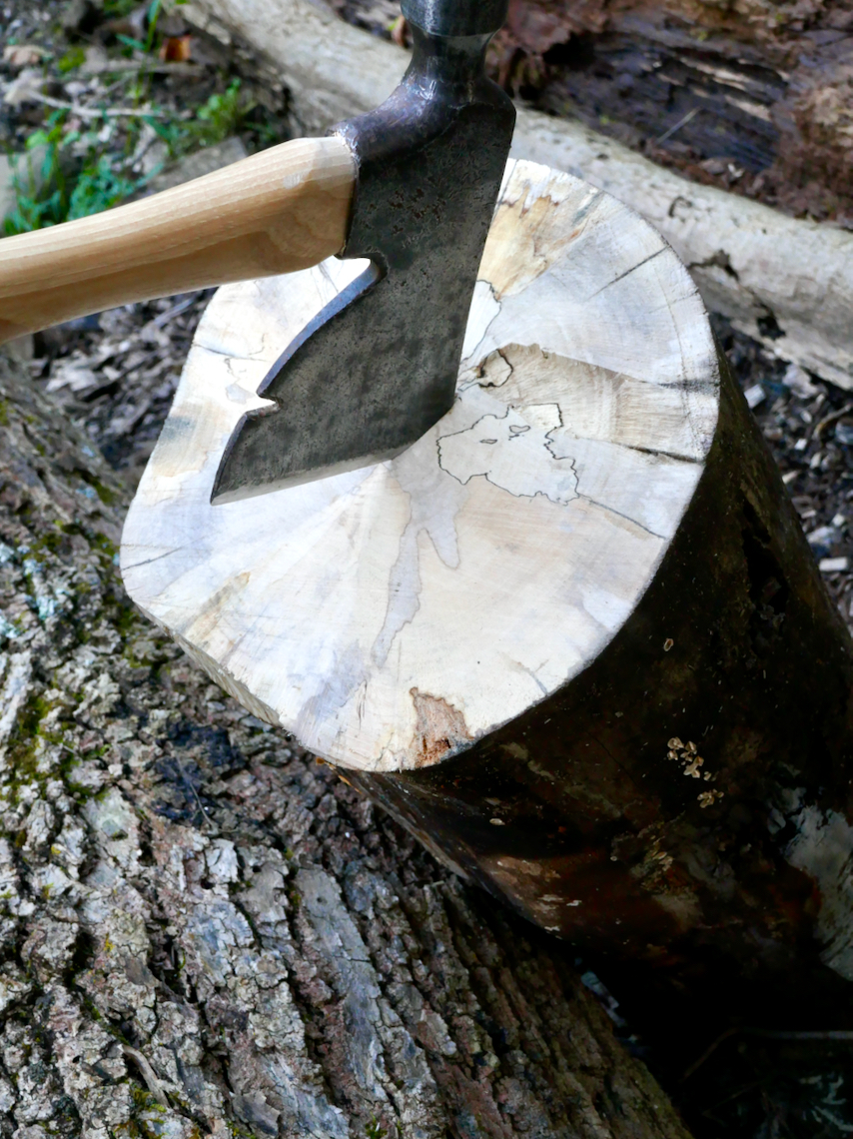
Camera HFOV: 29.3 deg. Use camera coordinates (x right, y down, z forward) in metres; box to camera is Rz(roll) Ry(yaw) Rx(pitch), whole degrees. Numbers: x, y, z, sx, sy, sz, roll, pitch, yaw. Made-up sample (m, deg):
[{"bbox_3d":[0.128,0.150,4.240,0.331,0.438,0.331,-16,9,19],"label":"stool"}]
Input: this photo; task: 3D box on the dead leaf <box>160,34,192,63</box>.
[{"bbox_3d":[-0.241,-0.500,1.570,0.032,0.020,0.026,0,42,0],"label":"dead leaf"}]

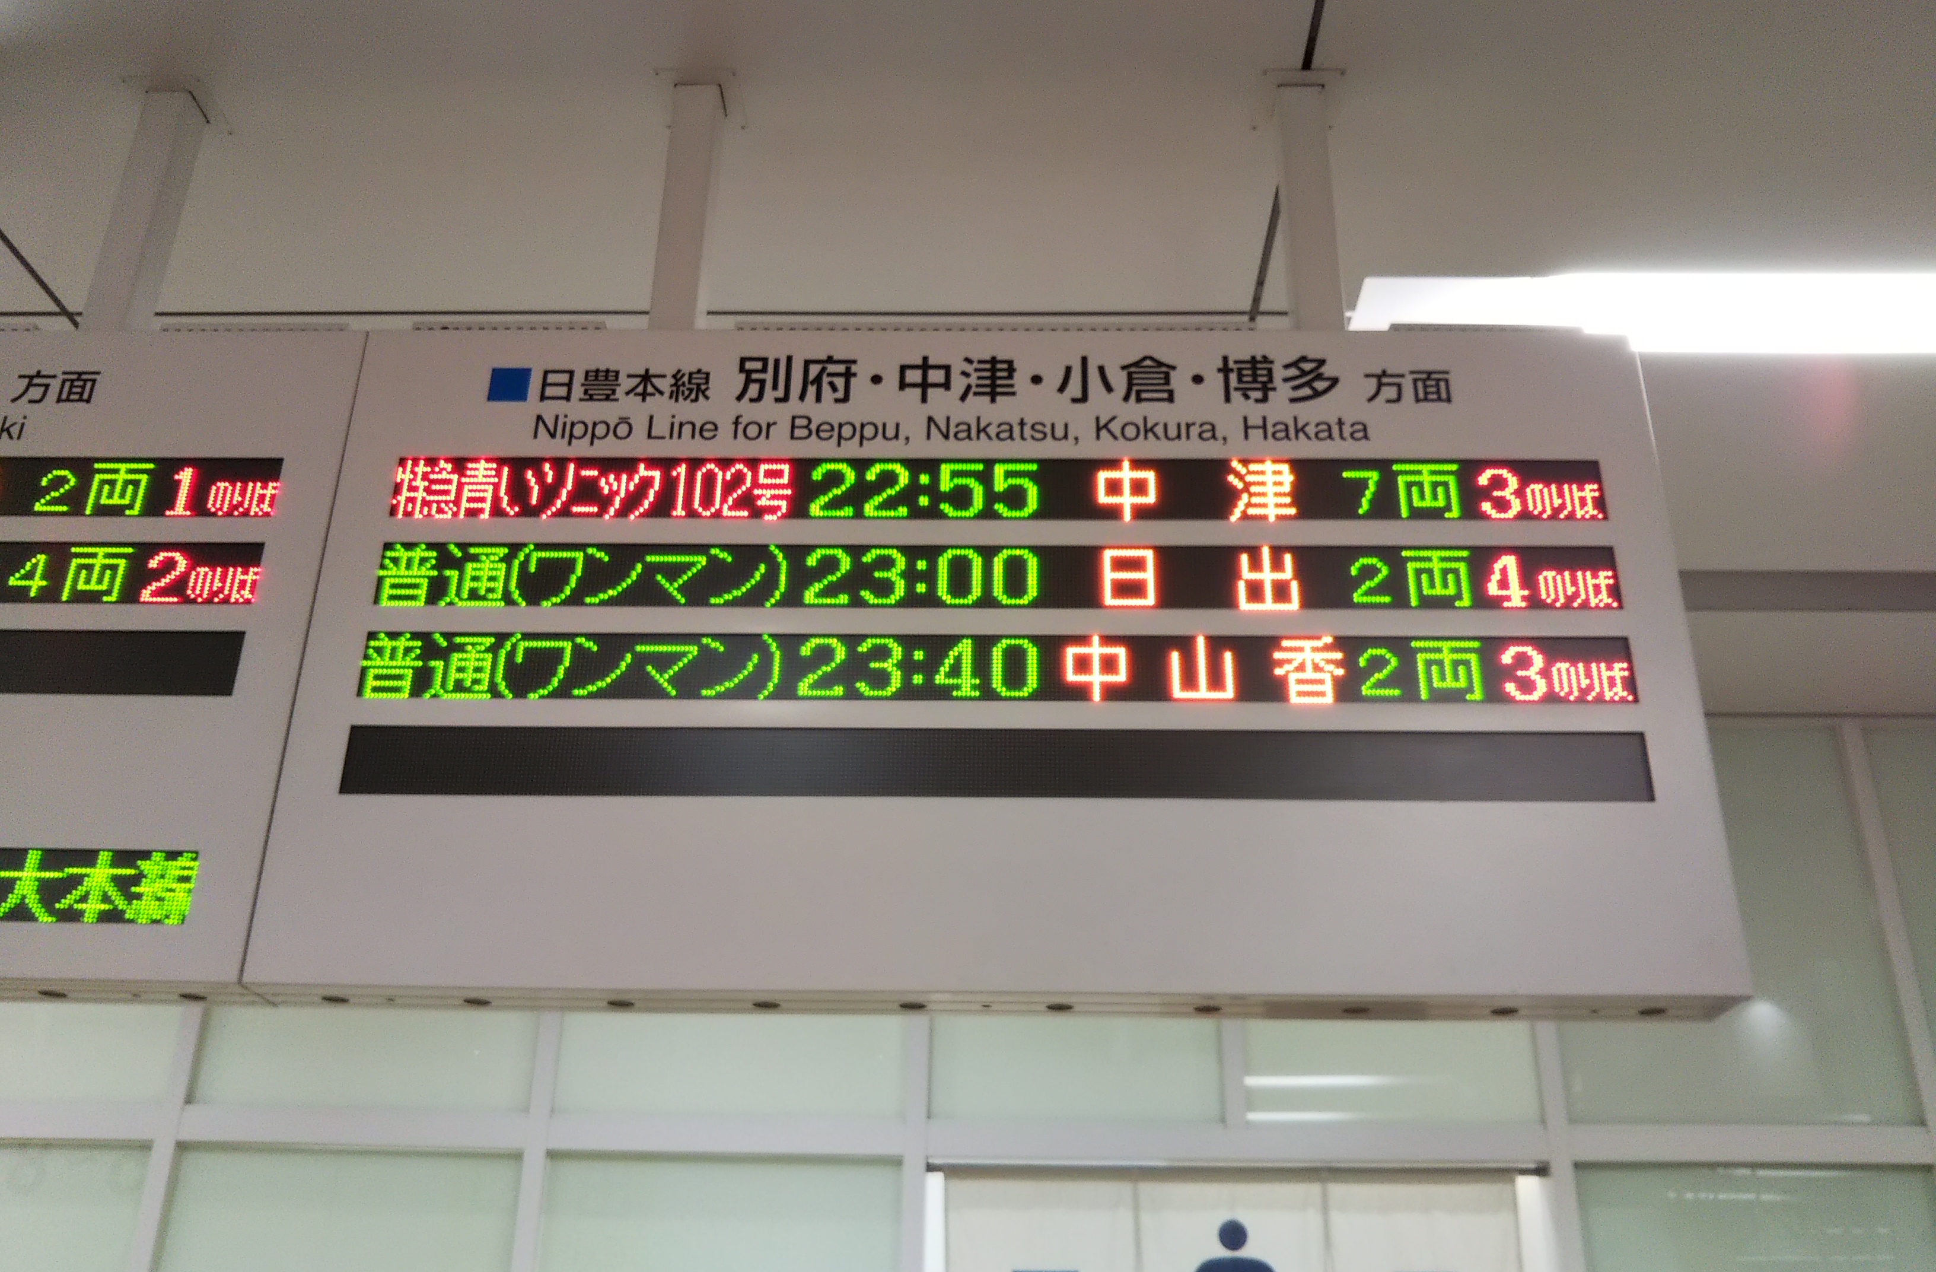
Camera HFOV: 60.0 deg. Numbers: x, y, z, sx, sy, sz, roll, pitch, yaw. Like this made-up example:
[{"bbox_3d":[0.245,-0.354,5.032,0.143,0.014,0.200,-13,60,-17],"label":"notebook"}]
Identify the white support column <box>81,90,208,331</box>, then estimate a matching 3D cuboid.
[{"bbox_3d":[-1.698,-0.844,3.460,0.091,0.646,0.086,0,-25,1],"label":"white support column"}]

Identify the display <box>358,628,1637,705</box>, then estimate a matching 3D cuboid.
[{"bbox_3d":[0.043,0.063,2.927,2.202,0.124,0.050,0,-25,1],"label":"display"}]

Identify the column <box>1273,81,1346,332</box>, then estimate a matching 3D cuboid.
[{"bbox_3d":[0.692,-0.836,3.400,0.091,0.646,0.086,0,-25,1],"label":"column"}]

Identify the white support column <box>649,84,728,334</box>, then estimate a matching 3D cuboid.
[{"bbox_3d":[-0.571,-0.841,3.432,0.091,0.646,0.086,0,-25,1],"label":"white support column"}]

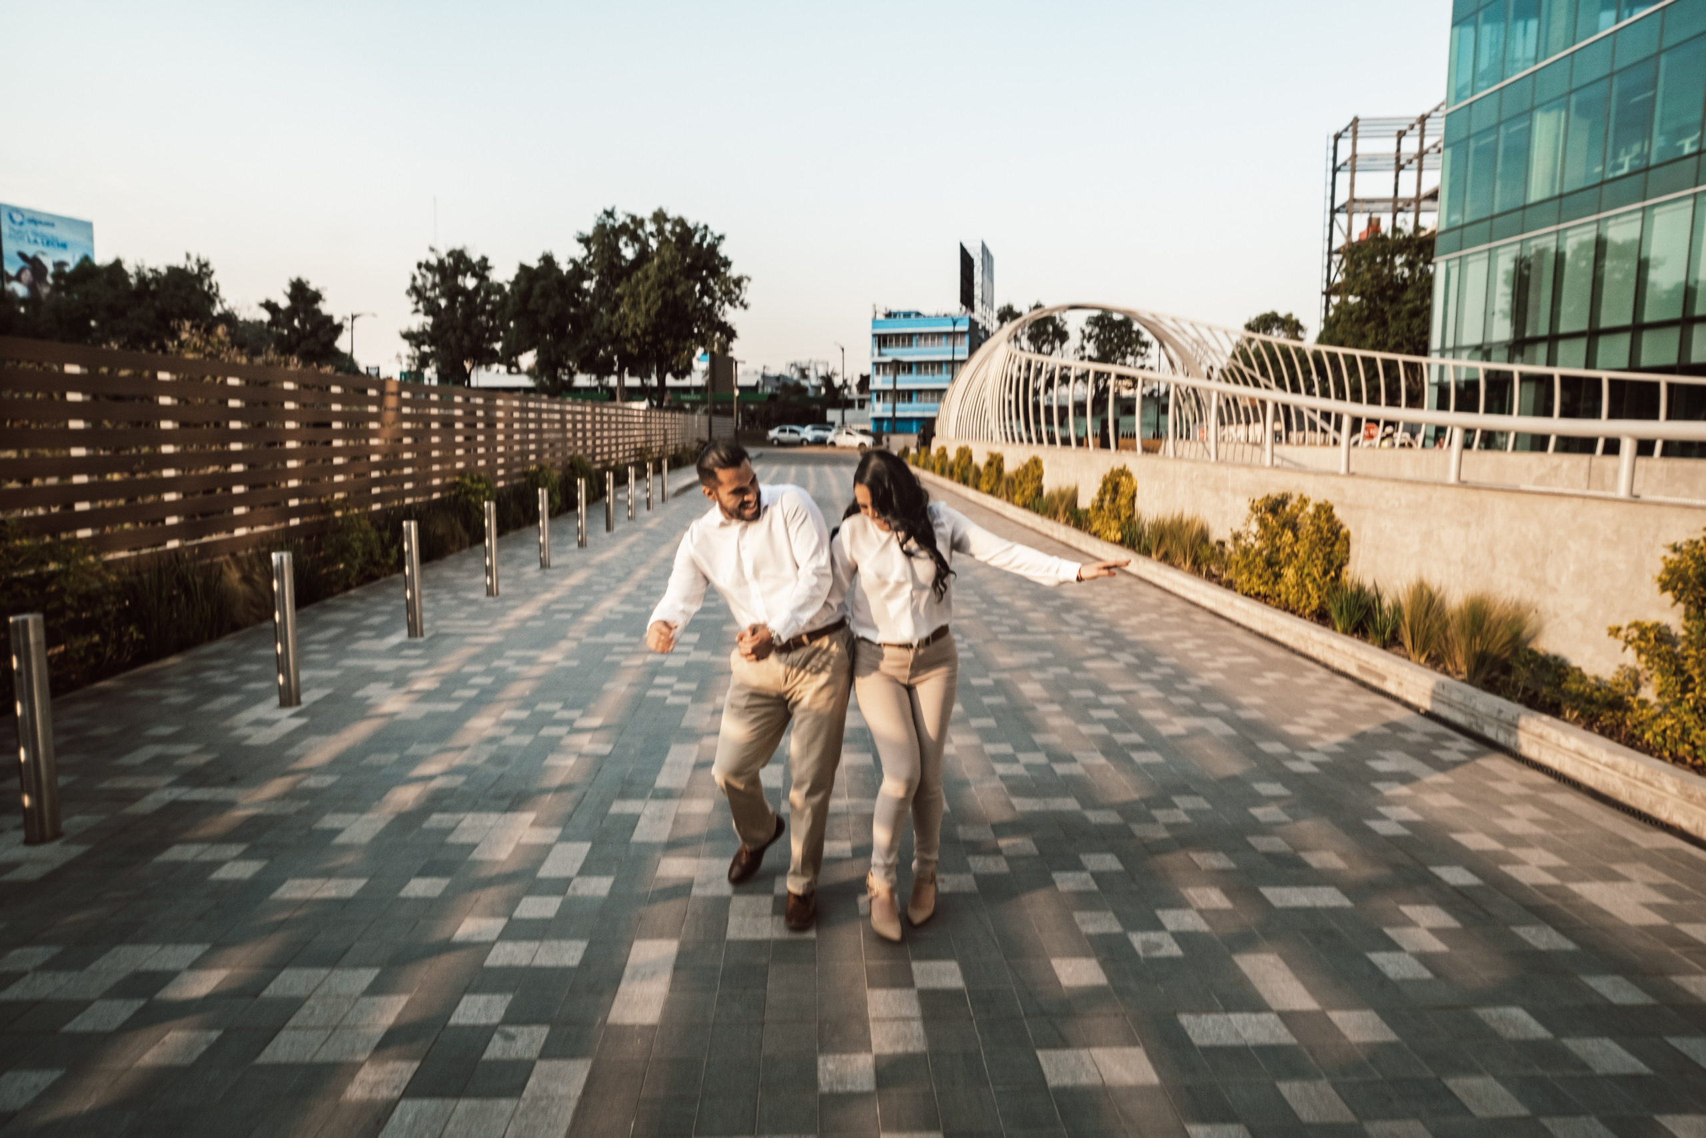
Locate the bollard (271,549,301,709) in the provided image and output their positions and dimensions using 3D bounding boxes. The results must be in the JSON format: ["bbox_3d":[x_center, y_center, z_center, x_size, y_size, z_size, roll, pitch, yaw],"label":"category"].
[{"bbox_3d":[-3.292,0.359,5.505,0.103,0.900,0.103,1,6,-3],"label":"bollard"}]

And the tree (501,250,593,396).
[{"bbox_3d":[-16.409,-11.499,50.842,5.000,10.662,5.000,0,9,0],"label":"tree"}]

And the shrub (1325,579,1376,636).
[{"bbox_3d":[3.779,0.293,7.195,0.400,0.440,0.420,0,8,-2],"label":"shrub"}]

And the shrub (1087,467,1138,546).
[{"bbox_3d":[3.501,-0.854,12.800,0.580,1.000,0.580,1,6,-3],"label":"shrub"}]

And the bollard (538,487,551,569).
[{"bbox_3d":[-3.530,-0.462,10.846,0.103,0.900,0.103,1,6,-3],"label":"bollard"}]

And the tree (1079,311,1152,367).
[{"bbox_3d":[18.461,-13.435,67.590,5.600,9.603,5.600,0,8,-2],"label":"tree"}]

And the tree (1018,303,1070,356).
[{"bbox_3d":[13.273,-13.622,66.704,4.100,10.032,4.100,0,9,0],"label":"tree"}]

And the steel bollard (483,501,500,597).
[{"bbox_3d":[-3.451,-0.188,9.066,0.103,0.900,0.103,1,6,-3],"label":"steel bollard"}]

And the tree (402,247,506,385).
[{"bbox_3d":[-21.336,-11.600,50.827,5.600,10.865,5.600,0,9,0],"label":"tree"}]

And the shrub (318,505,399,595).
[{"bbox_3d":[-5.449,-0.205,10.444,0.800,0.920,0.950,0,8,-2],"label":"shrub"}]

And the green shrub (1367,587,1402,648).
[{"bbox_3d":[3.753,0.343,6.680,0.250,0.410,0.250,1,6,-3],"label":"green shrub"}]

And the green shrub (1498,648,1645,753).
[{"bbox_3d":[3.880,0.628,5.125,0.520,0.380,0.720,0,9,-2],"label":"green shrub"}]

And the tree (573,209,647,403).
[{"bbox_3d":[-11.779,-11.906,48.000,5.400,12.200,5.400,1,6,-3],"label":"tree"}]

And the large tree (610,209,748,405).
[{"bbox_3d":[-8.931,-11.950,48.411,7.200,12.335,7.200,0,8,-2],"label":"large tree"}]

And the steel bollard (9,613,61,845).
[{"bbox_3d":[-3.212,0.632,3.725,0.103,0.900,0.103,1,6,-3],"label":"steel bollard"}]

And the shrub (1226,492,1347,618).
[{"bbox_3d":[3.756,-0.126,8.180,0.950,1.020,1.150,0,8,-2],"label":"shrub"}]

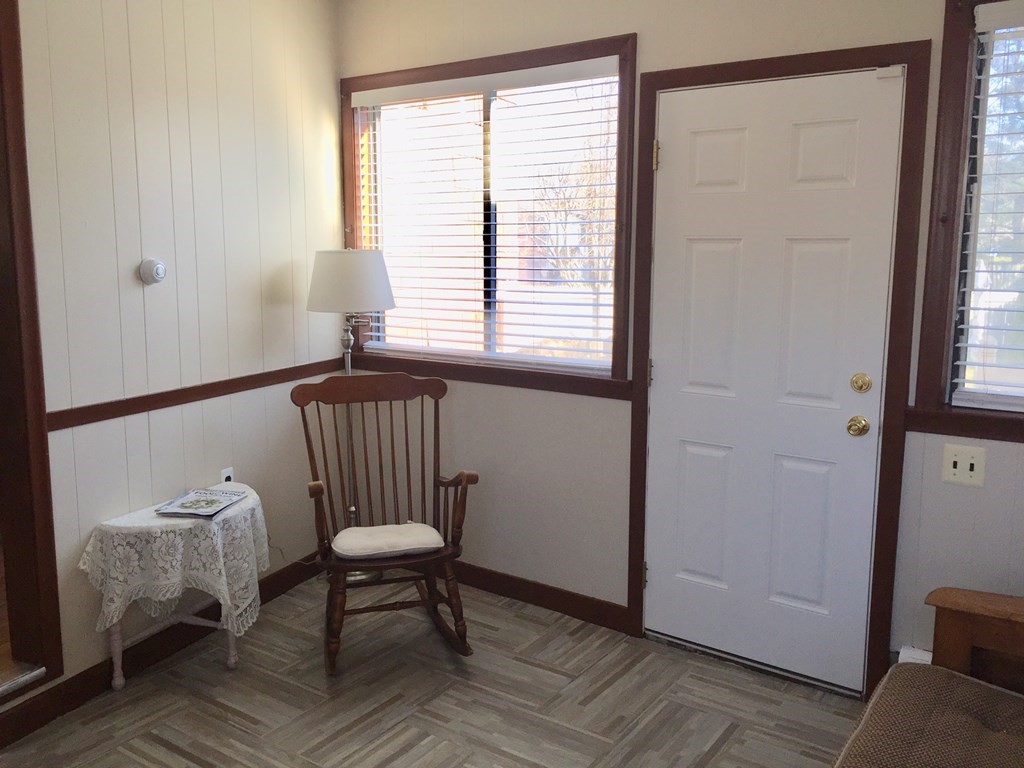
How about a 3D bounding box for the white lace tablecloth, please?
[{"bbox_3d":[-1.124,0.662,3.064,0.360,0.460,0.690,4,9,24],"label":"white lace tablecloth"}]

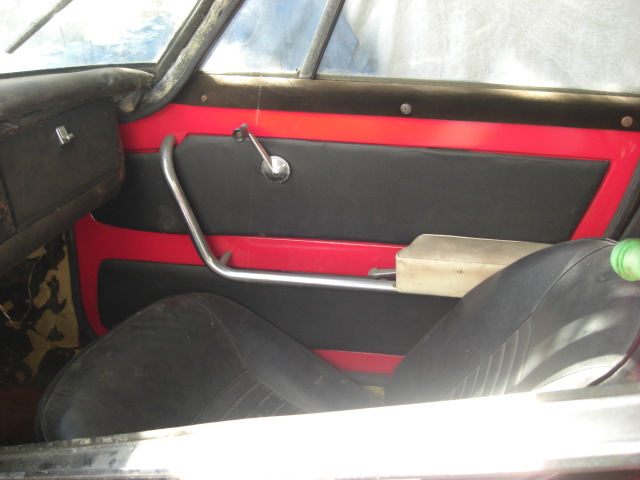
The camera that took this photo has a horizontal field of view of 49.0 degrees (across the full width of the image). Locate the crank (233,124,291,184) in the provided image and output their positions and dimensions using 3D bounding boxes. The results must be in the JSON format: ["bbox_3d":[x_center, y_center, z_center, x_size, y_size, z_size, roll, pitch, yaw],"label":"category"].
[{"bbox_3d":[-0.117,-0.165,1.392,0.059,0.147,0.057,-32,17,16],"label":"crank"}]

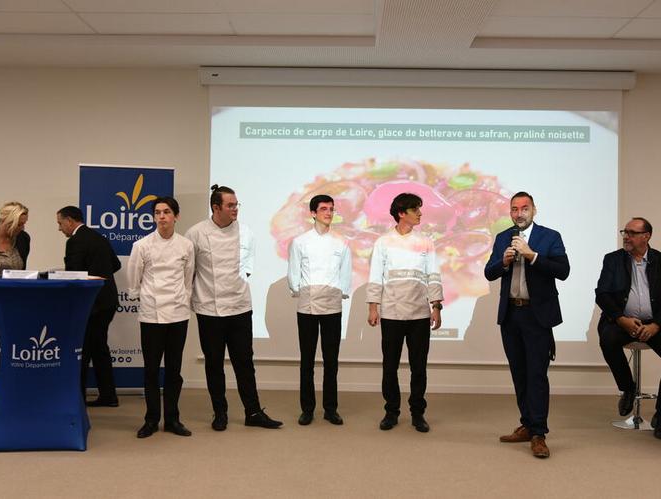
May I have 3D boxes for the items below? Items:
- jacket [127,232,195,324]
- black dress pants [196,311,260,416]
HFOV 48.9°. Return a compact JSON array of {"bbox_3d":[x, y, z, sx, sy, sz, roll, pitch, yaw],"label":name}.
[{"bbox_3d":[-1.247,0.207,5.360,0.500,0.690,0.330,1,-1,-7],"label":"jacket"},{"bbox_3d":[-0.781,0.841,5.516,0.430,0.870,0.320,1,-2,-20],"label":"black dress pants"}]

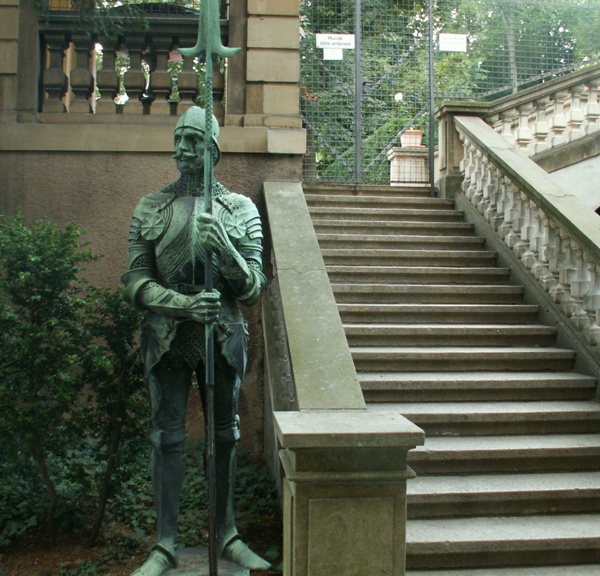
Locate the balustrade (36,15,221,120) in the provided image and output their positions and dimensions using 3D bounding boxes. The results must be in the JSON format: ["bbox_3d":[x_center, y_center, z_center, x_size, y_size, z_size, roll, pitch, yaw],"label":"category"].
[{"bbox_3d":[-1.251,-1.645,6.080,1.380,0.760,0.240,1,1,-5],"label":"balustrade"}]

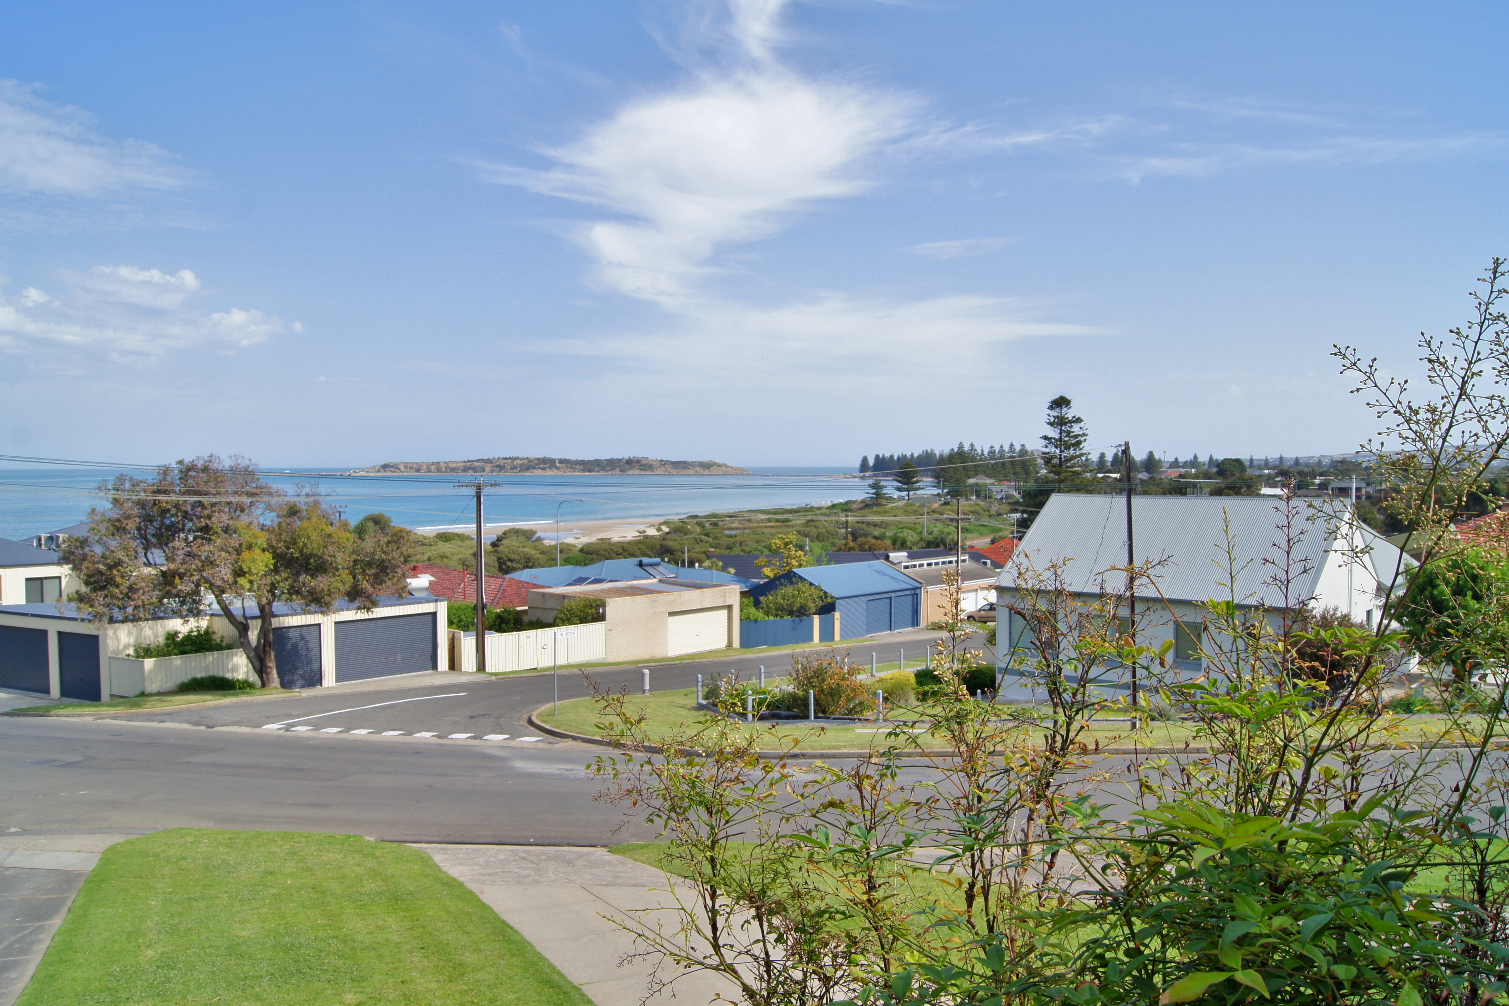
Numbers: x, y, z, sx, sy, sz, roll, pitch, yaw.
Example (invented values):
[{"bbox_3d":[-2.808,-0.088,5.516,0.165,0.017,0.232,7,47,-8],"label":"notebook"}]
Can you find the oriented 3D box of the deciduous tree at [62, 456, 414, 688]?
[{"bbox_3d":[-21.192,2.882,46.922,13.400,9.600,11.500,-1,2,-25],"label":"deciduous tree"}]

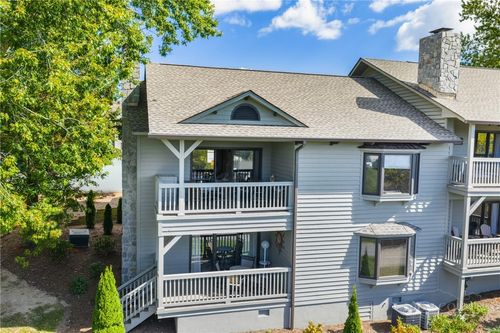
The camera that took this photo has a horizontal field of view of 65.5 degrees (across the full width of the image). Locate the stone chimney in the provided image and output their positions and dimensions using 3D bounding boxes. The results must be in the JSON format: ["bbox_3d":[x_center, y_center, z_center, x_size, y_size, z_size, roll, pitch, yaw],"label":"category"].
[{"bbox_3d":[7.729,-4.123,15.951,0.882,2.799,1.292,0,4,-15],"label":"stone chimney"}]

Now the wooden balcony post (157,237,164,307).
[{"bbox_3d":[-2.764,3.312,12.173,0.141,2.317,0.141,0,4,-15],"label":"wooden balcony post"}]

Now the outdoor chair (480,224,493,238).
[{"bbox_3d":[10.156,3.021,16.590,0.740,0.950,0.820,2,4,14],"label":"outdoor chair"}]

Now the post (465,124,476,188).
[{"bbox_3d":[7.737,-0.330,13.623,0.141,2.241,0.141,0,4,-15],"label":"post"}]

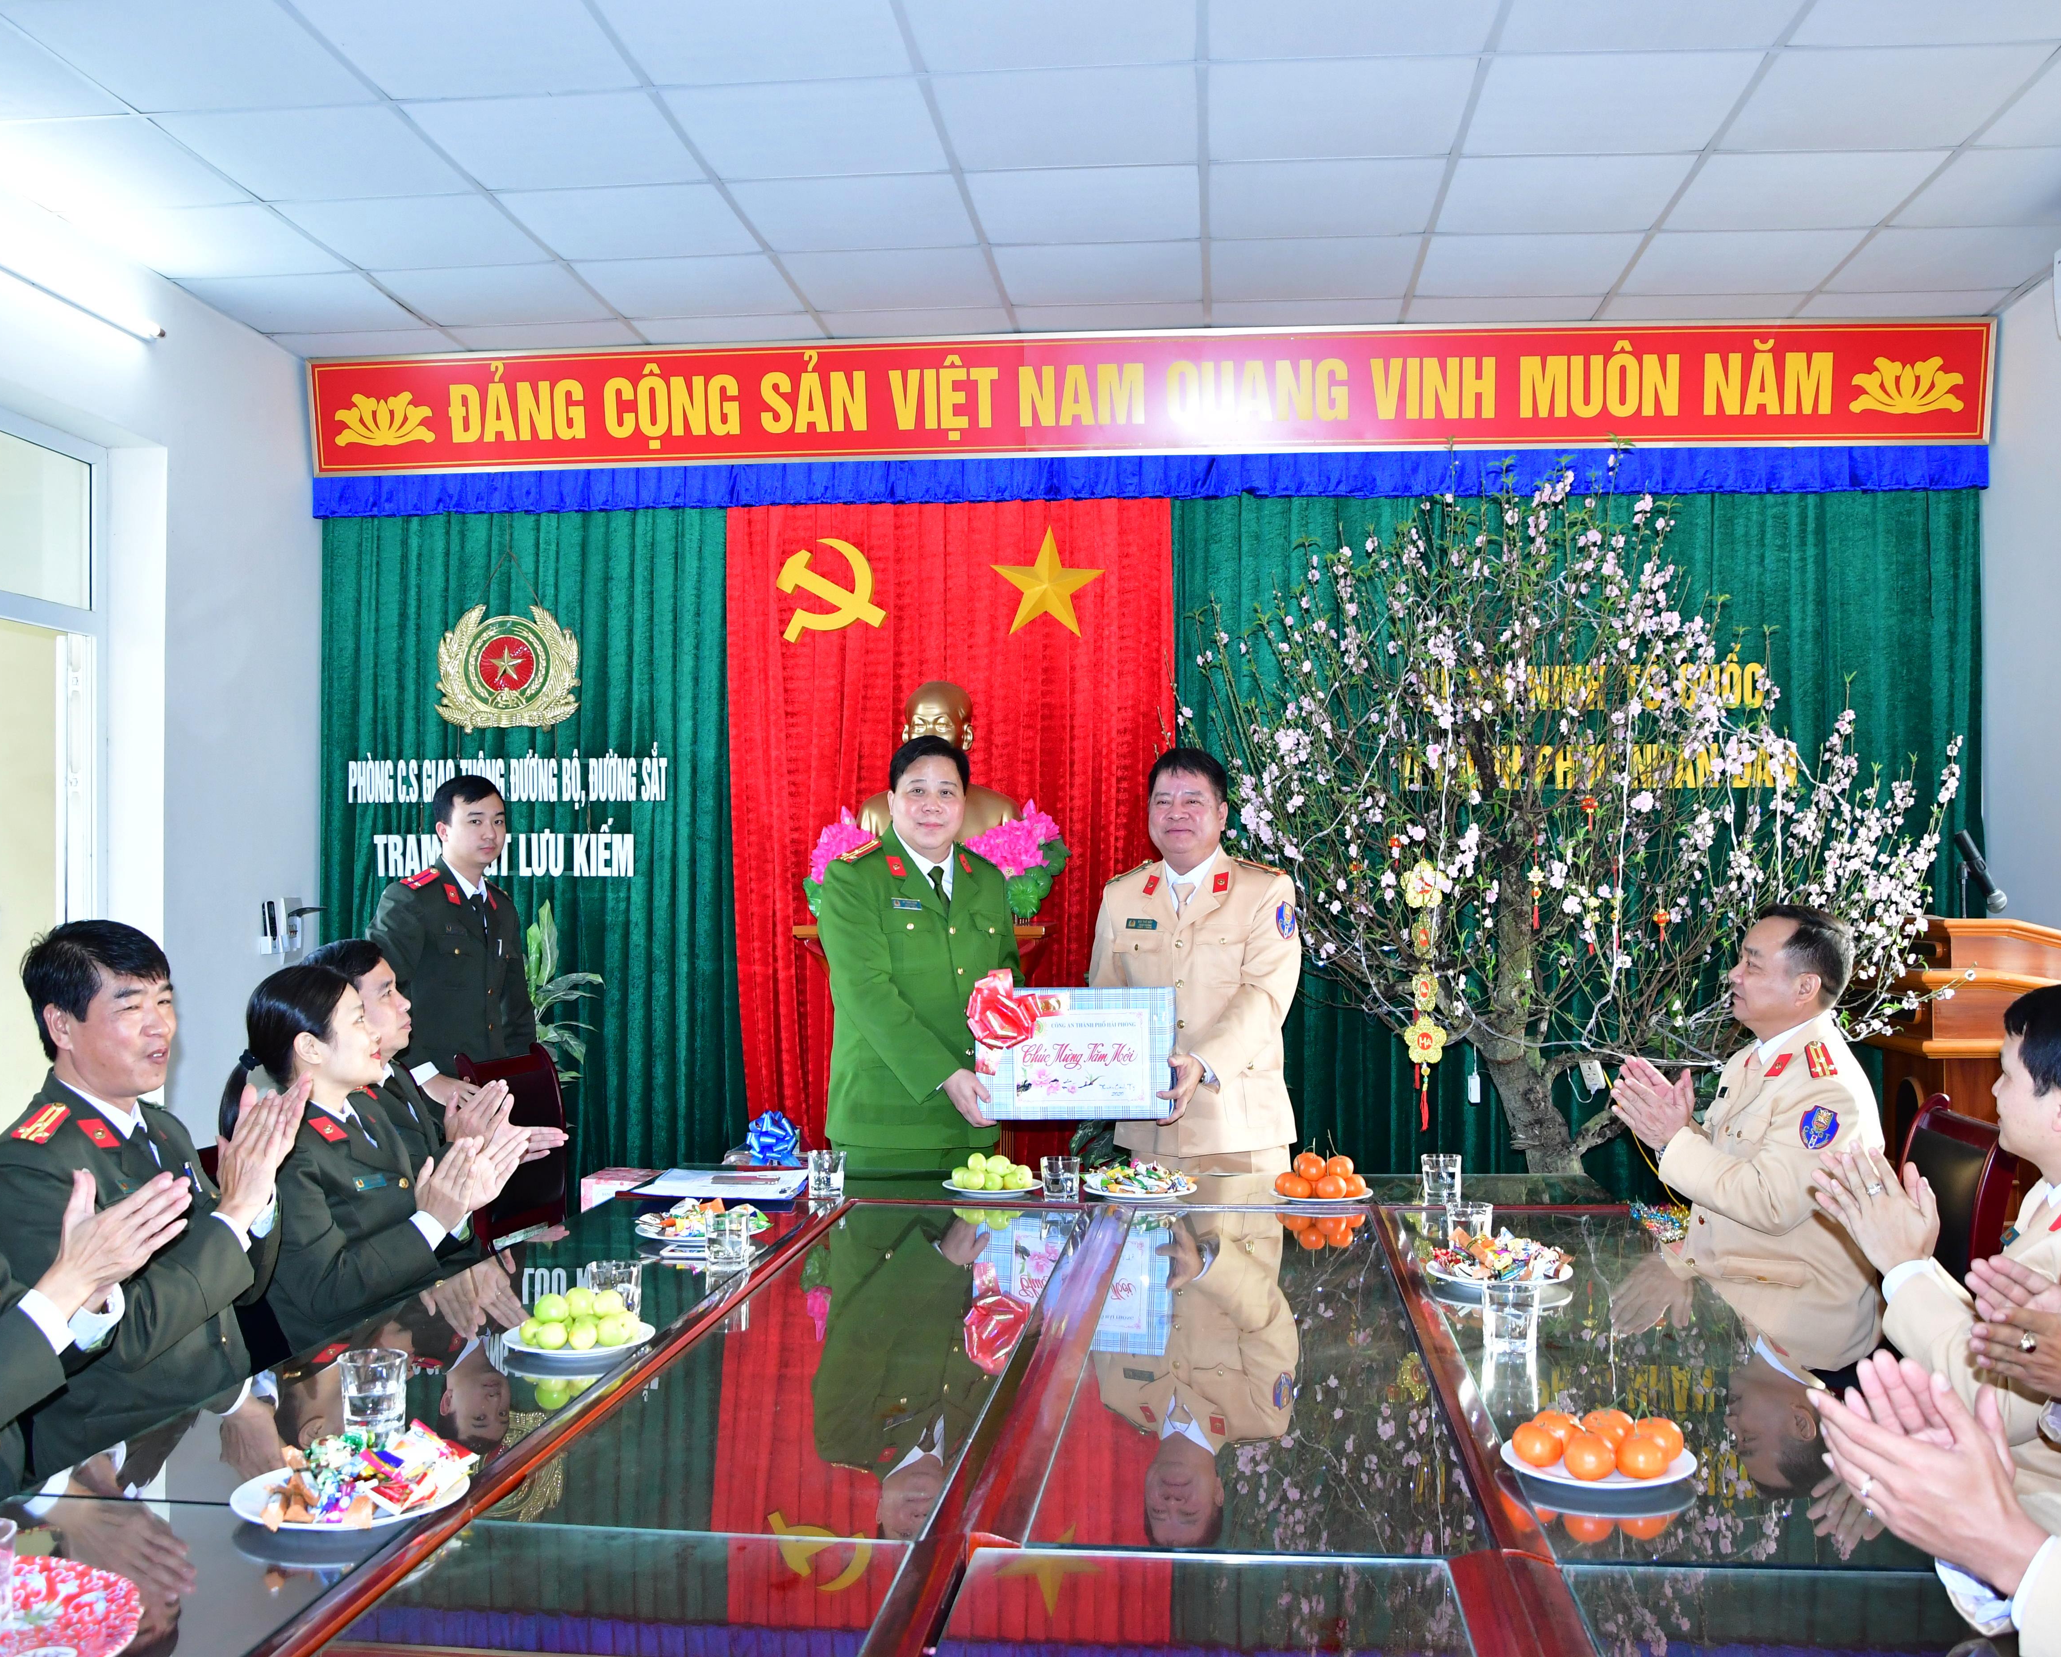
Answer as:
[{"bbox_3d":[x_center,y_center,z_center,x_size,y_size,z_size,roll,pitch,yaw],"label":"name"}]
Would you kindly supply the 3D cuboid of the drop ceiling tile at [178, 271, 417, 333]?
[{"bbox_3d":[-2.206,-1.621,5.735,0.585,0.018,0.565,0,-1,6],"label":"drop ceiling tile"}]

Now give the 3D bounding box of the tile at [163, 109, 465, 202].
[{"bbox_3d":[-1.677,-1.601,4.407,0.595,0.020,0.585,0,-1,6],"label":"tile"}]

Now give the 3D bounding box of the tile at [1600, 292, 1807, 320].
[{"bbox_3d":[2.043,-1.590,5.671,0.600,0.020,0.310,0,-1,6],"label":"tile"}]

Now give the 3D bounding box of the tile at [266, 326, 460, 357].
[{"bbox_3d":[-2.123,-1.569,6.024,0.595,0.020,0.340,0,-1,6],"label":"tile"}]

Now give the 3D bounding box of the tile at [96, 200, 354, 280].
[{"bbox_3d":[-2.210,-1.586,5.028,0.595,0.020,0.585,0,-1,6],"label":"tile"}]

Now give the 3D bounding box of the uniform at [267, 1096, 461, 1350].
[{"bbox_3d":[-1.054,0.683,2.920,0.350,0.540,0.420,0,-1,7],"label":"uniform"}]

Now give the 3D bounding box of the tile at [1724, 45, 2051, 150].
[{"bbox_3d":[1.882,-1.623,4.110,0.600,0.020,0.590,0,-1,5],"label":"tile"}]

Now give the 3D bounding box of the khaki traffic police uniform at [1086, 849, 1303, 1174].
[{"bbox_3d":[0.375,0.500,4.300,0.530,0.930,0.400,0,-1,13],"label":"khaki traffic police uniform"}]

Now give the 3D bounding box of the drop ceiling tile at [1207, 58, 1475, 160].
[{"bbox_3d":[0.690,-1.626,4.205,0.600,0.020,0.590,0,-1,5],"label":"drop ceiling tile"}]

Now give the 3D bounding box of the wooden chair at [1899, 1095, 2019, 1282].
[{"bbox_3d":[1.530,1.010,3.520,0.600,0.980,0.500,0,-1,5],"label":"wooden chair"}]

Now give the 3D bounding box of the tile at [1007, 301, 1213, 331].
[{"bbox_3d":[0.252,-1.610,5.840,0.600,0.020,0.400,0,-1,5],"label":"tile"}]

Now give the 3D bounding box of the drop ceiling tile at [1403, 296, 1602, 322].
[{"bbox_3d":[1.442,-1.594,5.705,0.600,0.020,0.330,0,-1,6],"label":"drop ceiling tile"}]

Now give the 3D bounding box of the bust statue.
[{"bbox_3d":[-0.268,-0.093,5.580,0.490,0.660,0.280,0,-1,6],"label":"bust statue"}]

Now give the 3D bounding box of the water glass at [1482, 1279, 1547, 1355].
[{"bbox_3d":[0.638,0.650,2.477,0.076,0.085,0.076,0,-1,5],"label":"water glass"}]

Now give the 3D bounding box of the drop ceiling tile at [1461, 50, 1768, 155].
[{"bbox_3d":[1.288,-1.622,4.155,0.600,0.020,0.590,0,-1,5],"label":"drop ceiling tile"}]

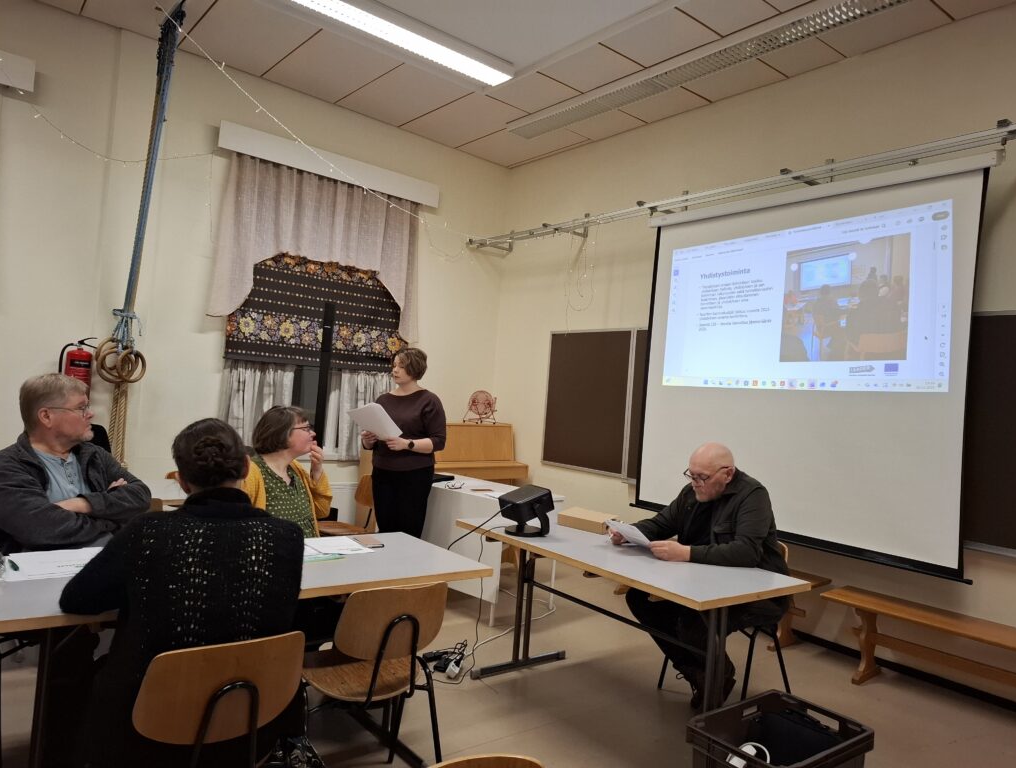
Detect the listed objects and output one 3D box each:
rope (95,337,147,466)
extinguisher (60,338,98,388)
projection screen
[{"bbox_3d":[-2.589,0.119,4.516,0.270,0.880,0.180,5,-1,-40],"label":"rope"},{"bbox_3d":[-2.977,-0.053,4.711,0.220,0.520,0.170,5,-1,-39],"label":"extinguisher"},{"bbox_3d":[1.597,-0.133,4.015,0.080,2.070,2.060,5,-1,-40],"label":"projection screen"}]

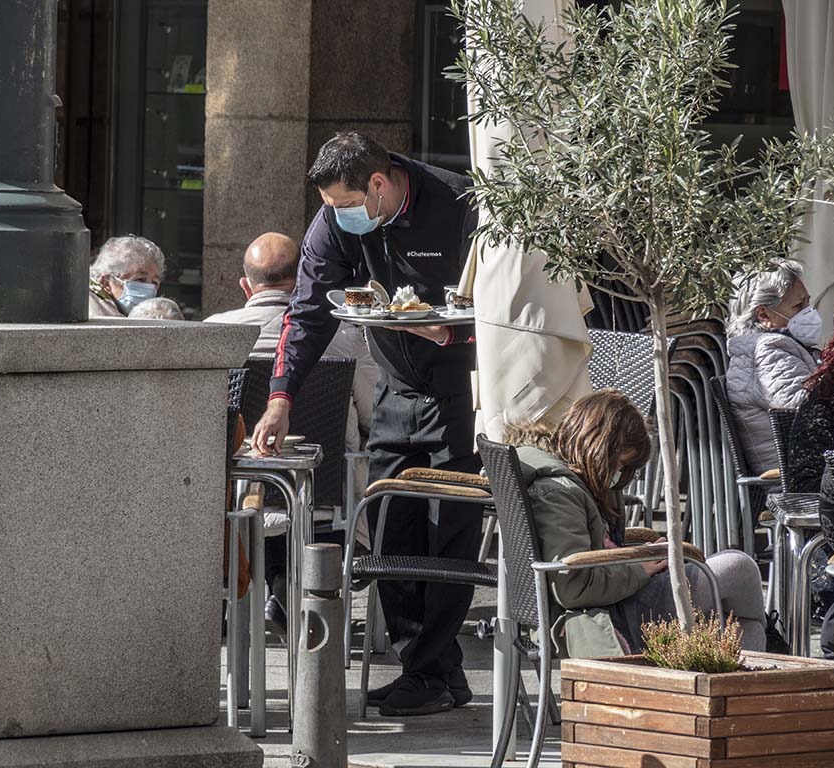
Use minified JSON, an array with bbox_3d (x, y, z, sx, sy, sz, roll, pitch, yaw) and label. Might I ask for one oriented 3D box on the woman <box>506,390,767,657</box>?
[{"bbox_3d":[0.535,0.507,19.050,0.680,1.040,0.520,0,3,-5],"label":"woman"}]

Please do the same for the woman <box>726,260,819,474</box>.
[{"bbox_3d":[1.194,0.265,22.250,0.740,1.210,0.520,0,3,6],"label":"woman"}]

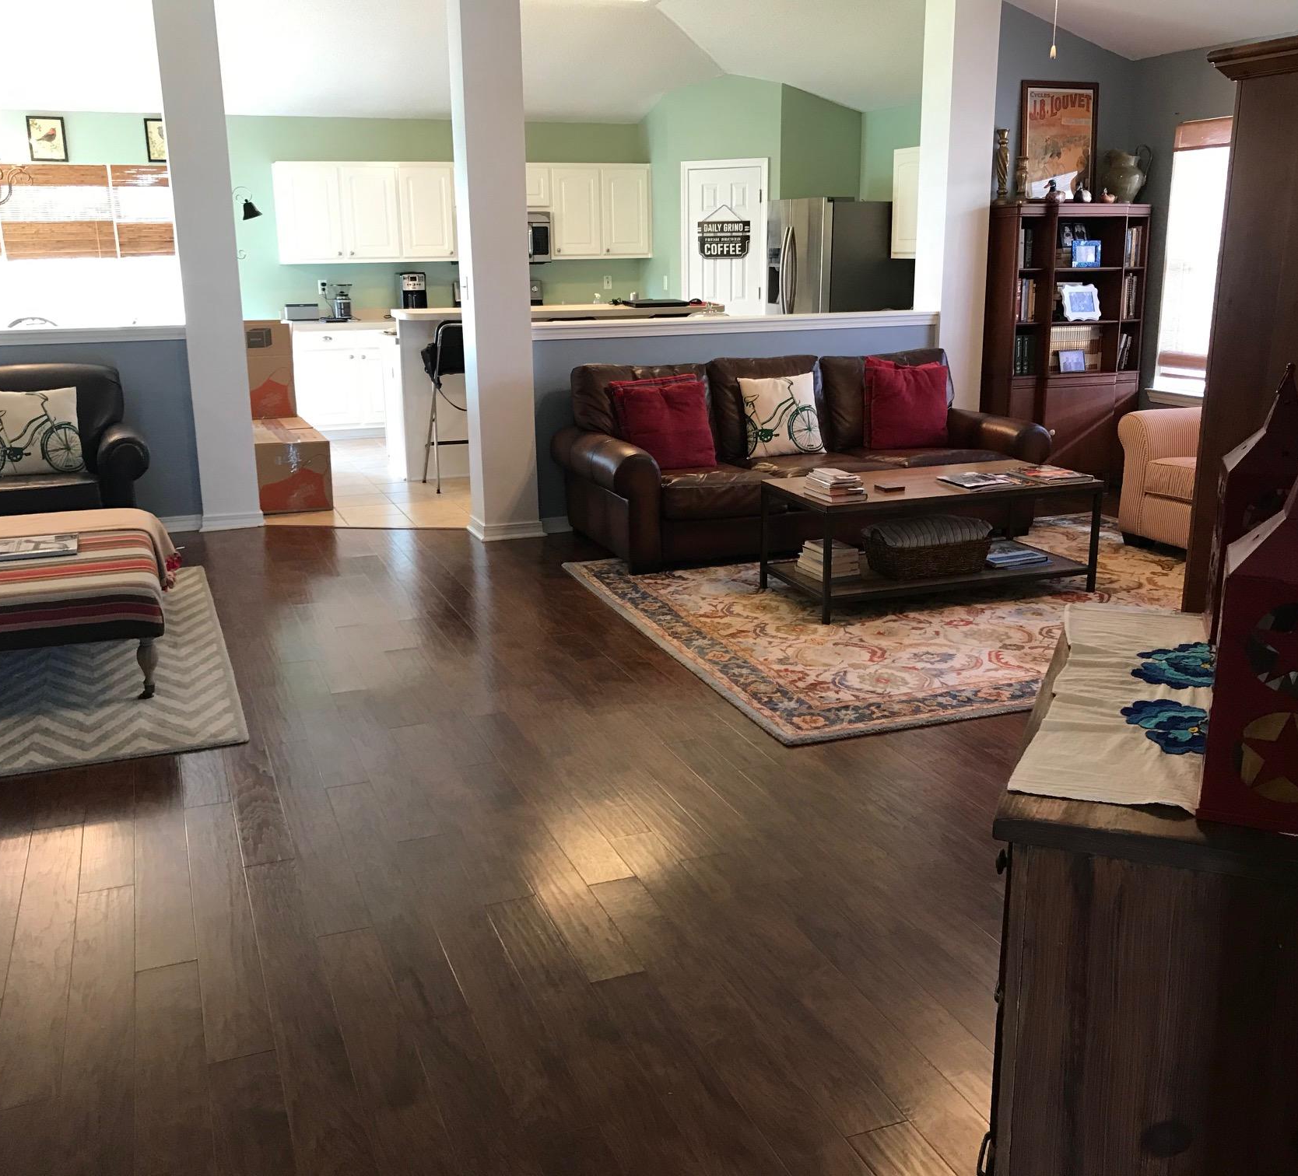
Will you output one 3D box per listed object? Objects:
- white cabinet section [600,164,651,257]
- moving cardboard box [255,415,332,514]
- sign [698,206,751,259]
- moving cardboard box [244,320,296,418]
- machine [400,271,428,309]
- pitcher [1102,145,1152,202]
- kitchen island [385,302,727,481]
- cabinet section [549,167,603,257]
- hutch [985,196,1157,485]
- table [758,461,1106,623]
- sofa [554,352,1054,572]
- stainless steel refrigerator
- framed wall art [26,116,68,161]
[{"bbox_3d":[-0.248,-3.207,10.835,0.451,0.763,0.320,-6,16,-20],"label":"white cabinet section"},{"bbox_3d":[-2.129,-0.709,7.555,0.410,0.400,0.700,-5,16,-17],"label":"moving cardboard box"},{"bbox_3d":[0.604,-2.840,10.142,0.450,0.415,0.020,6,16,23],"label":"sign"},{"bbox_3d":[-2.620,-1.450,8.431,0.457,0.615,0.457,-6,16,-20],"label":"moving cardboard box"},{"bbox_3d":[-1.968,-2.429,10.532,0.207,0.361,0.260,-6,16,-20],"label":"machine"},{"bbox_3d":[2.898,-2.491,7.665,0.290,0.340,0.235,-1,15,0],"label":"pitcher"},{"bbox_3d":[-0.707,-1.406,8.843,2.200,1.080,1.010,-6,16,-20],"label":"kitchen island"},{"bbox_3d":[-0.667,-3.161,10.677,0.449,0.752,0.320,-6,16,-20],"label":"cabinet section"},{"bbox_3d":[2.501,-1.485,7.794,0.970,1.660,0.390,-7,16,-20],"label":"hutch"},{"bbox_3d":[1.198,-0.218,5.405,1.290,0.478,0.575,-6,16,-19],"label":"table"},{"bbox_3d":[0.781,-0.733,6.623,2.390,0.920,1.010,-6,16,-20],"label":"sofa"},{"bbox_3d":[1.472,-2.085,9.916,0.850,1.780,0.910,-6,16,-20],"label":"stainless steel refrigerator"},{"bbox_3d":[-4.413,-3.292,9.315,0.250,0.310,0.025,-7,16,-20],"label":"framed wall art"}]

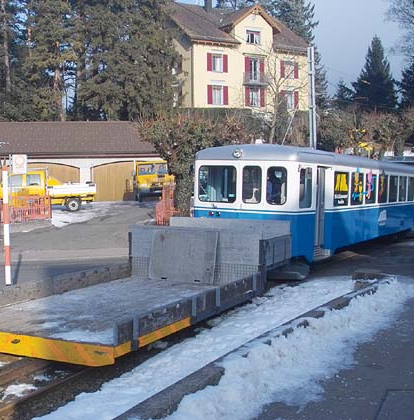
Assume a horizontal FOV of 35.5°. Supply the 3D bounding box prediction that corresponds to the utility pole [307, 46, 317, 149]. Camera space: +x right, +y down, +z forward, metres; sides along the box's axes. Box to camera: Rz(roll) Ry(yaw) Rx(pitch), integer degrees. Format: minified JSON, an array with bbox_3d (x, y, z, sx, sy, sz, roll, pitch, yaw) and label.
[{"bbox_3d":[4.650,-2.817,28.418,0.290,8.500,0.290,1,5,28],"label":"utility pole"}]

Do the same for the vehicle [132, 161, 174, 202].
[{"bbox_3d":[-3.230,-1.852,40.889,2.150,2.500,4.800,-2,4,-3],"label":"vehicle"}]

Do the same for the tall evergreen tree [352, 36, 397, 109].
[{"bbox_3d":[19.339,-11.106,74.654,5.900,17.500,5.900,-1,4,0],"label":"tall evergreen tree"}]

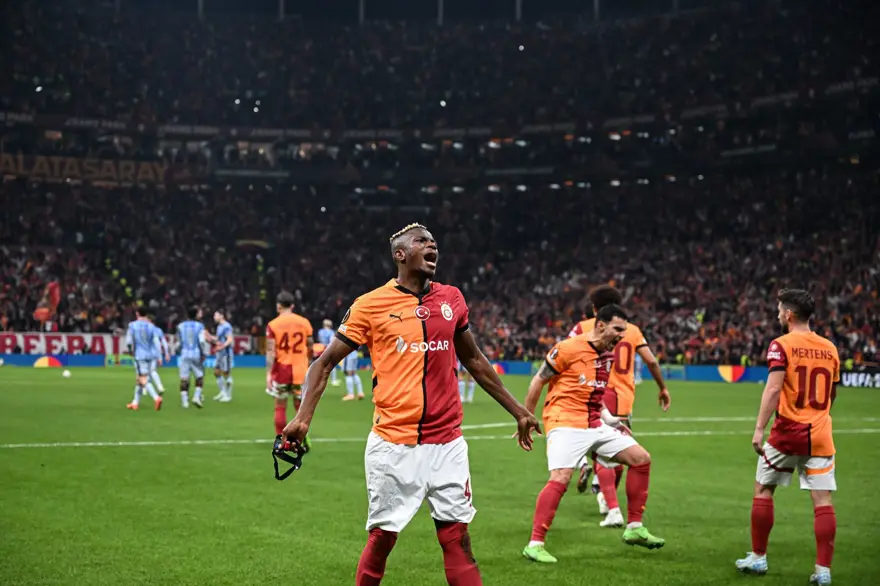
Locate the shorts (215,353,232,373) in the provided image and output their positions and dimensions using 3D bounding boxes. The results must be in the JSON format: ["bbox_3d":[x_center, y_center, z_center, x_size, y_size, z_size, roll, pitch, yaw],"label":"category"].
[{"bbox_3d":[-4.240,1.342,33.500,0.300,0.440,0.400,1,-1,-30],"label":"shorts"}]

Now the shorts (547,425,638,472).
[{"bbox_3d":[0.976,0.957,10.950,0.420,0.380,0.440,-1,-2,44],"label":"shorts"}]

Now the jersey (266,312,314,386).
[{"bbox_3d":[-1.731,0.654,19.800,0.540,0.800,0.310,0,-1,-9],"label":"jersey"}]

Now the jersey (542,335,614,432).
[{"bbox_3d":[0.897,0.582,11.000,0.460,0.660,0.310,2,15,-45],"label":"jersey"}]

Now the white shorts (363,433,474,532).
[{"bbox_3d":[-0.083,0.732,6.900,0.430,0.460,0.300,0,-1,-15],"label":"white shorts"}]

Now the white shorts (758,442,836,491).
[{"bbox_3d":[2.084,0.941,10.000,0.440,0.420,0.300,0,-1,-12],"label":"white shorts"}]

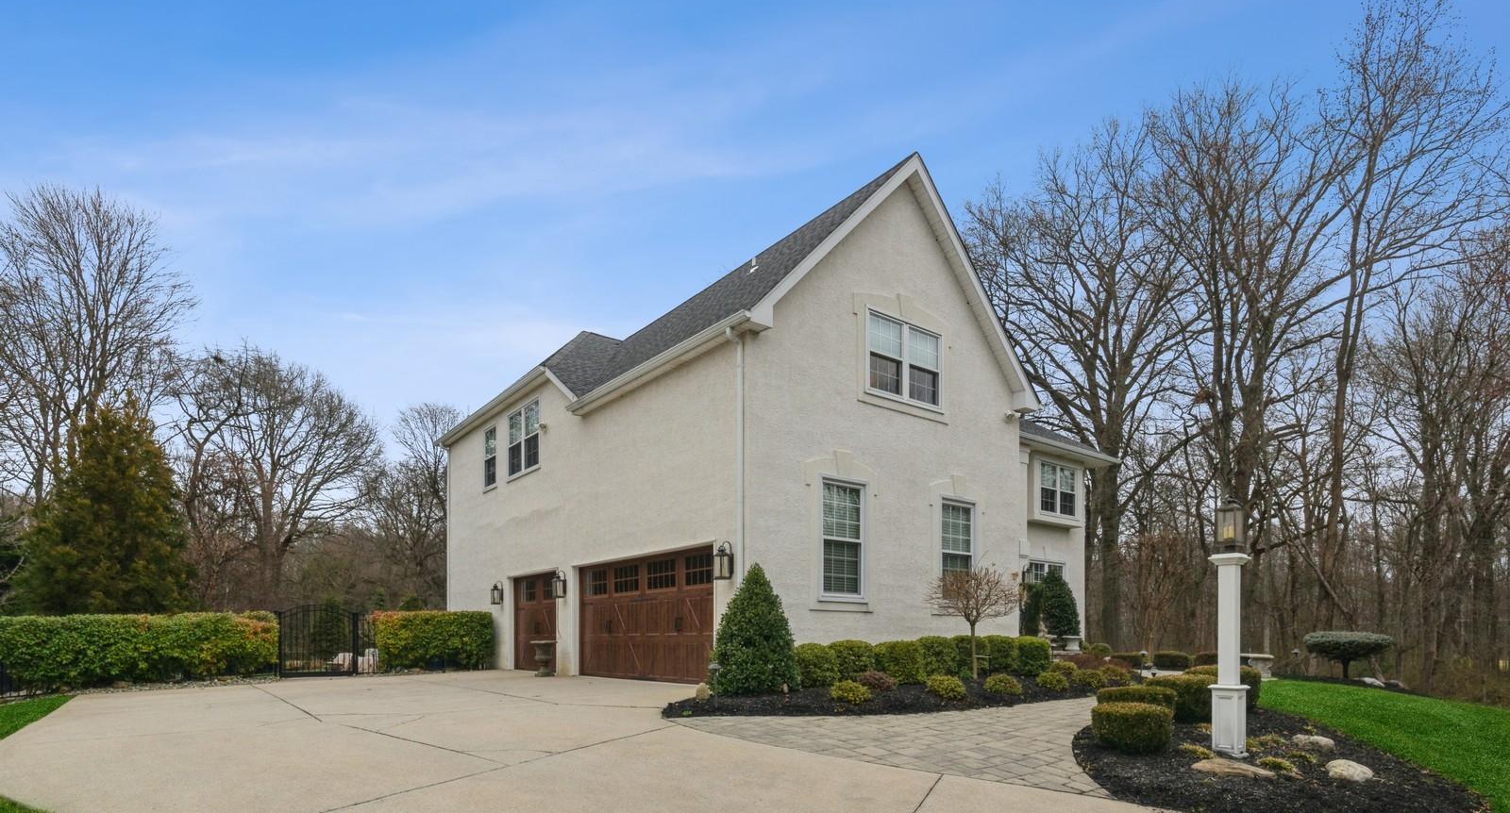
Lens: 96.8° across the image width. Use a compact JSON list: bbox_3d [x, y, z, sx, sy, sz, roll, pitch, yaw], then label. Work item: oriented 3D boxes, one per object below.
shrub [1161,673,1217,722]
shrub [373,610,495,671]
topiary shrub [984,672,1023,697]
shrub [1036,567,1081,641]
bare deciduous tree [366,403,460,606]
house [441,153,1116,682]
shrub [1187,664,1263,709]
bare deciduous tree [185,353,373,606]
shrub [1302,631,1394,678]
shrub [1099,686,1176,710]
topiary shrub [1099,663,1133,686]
[{"bbox_3d":[5.013,3.400,7.800,0.860,0.560,0.800,-9,-16,32],"label":"shrub"},{"bbox_3d":[-7.848,5.666,16.200,2.600,1.420,1.100,11,-17,-39],"label":"shrub"},{"bbox_3d":[3.323,3.733,9.000,0.530,0.330,0.500,-5,-14,20],"label":"topiary shrub"},{"bbox_3d":[7.485,4.930,16.500,1.070,1.900,1.050,-6,-15,24],"label":"shrub"},{"bbox_3d":[-20.222,7.170,40.000,6.500,15.000,6.500,7,-15,-27],"label":"bare deciduous tree"},{"bbox_3d":[1.000,1.750,17.300,13.200,8.900,11.600,11,-17,-39],"label":"house"},{"bbox_3d":[6.096,3.639,8.700,0.920,0.580,0.850,-10,-16,35],"label":"shrub"},{"bbox_3d":[-23.414,4.582,33.000,8.800,14.000,8.400,10,-17,-35],"label":"bare deciduous tree"},{"bbox_3d":[10.791,4.503,12.200,1.500,0.850,1.450,-12,-18,41],"label":"shrub"},{"bbox_3d":[4.033,3.219,7.100,0.800,0.500,0.750,-8,-16,29],"label":"shrub"},{"bbox_3d":[5.461,4.087,10.200,0.560,0.360,0.500,-7,-15,28],"label":"topiary shrub"}]

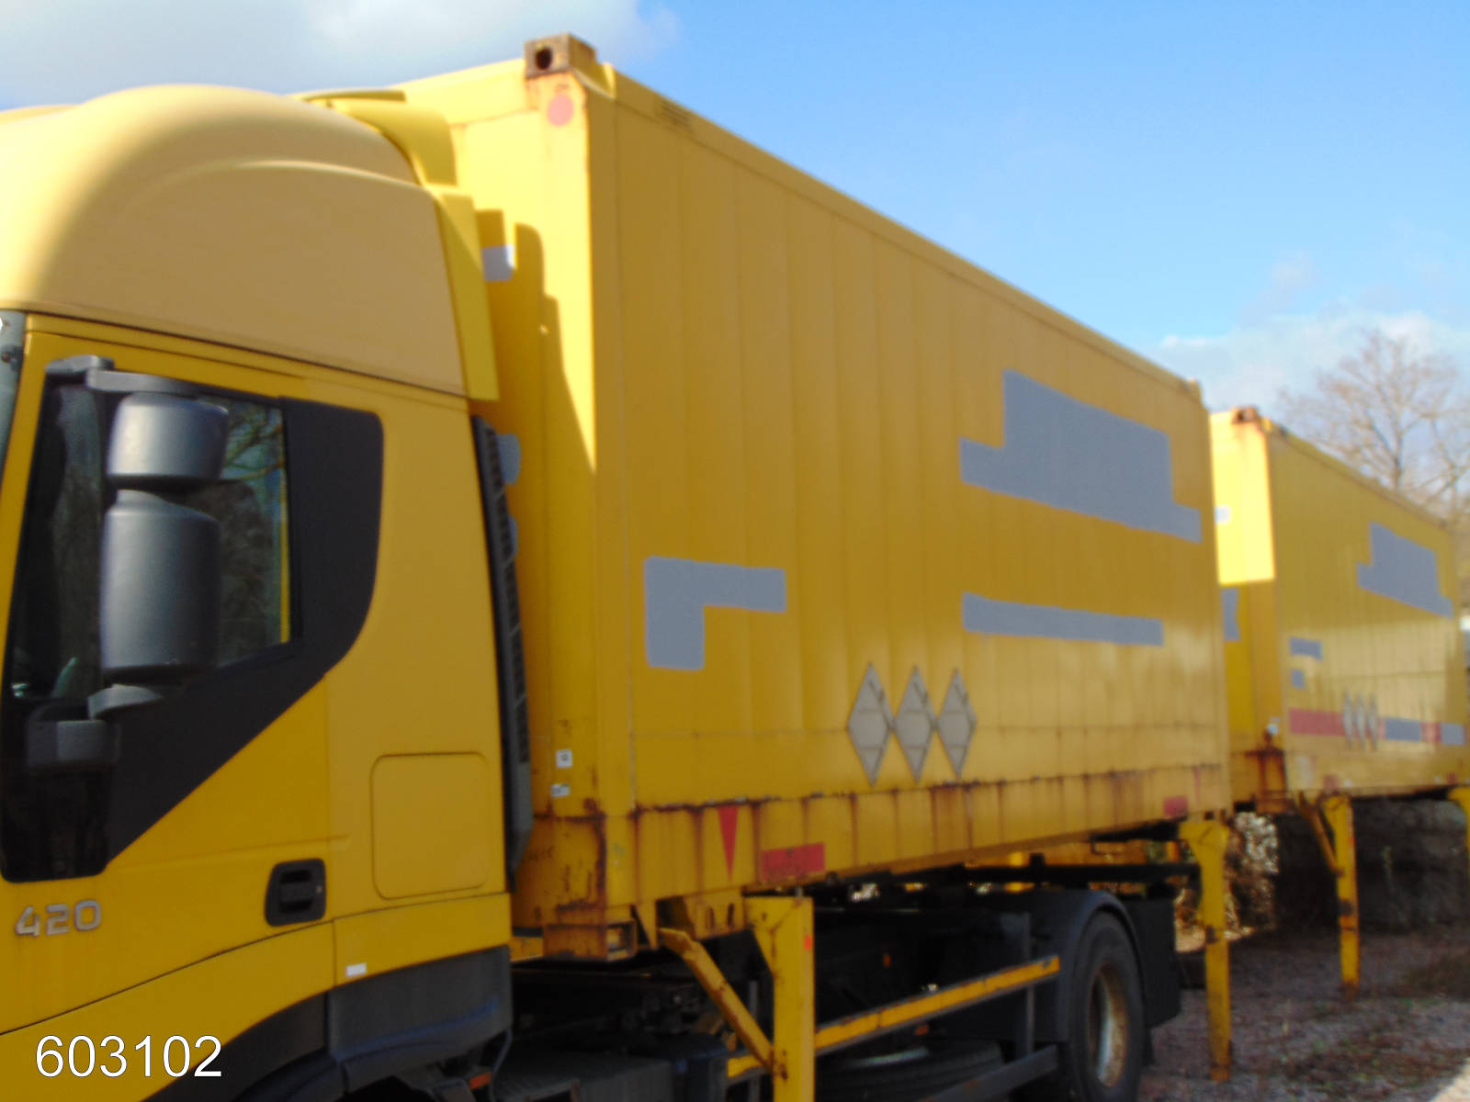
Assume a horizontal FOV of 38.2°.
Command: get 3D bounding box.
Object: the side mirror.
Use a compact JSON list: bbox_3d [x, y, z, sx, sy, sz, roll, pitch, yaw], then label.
[{"bbox_3d":[-1.149,0.012,4.273,0.235,0.625,0.155,-4,-6,18],"label":"side mirror"}]

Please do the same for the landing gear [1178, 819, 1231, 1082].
[{"bbox_3d":[2.587,2.190,11.733,0.250,1.400,0.120,-3,-5,27],"label":"landing gear"}]

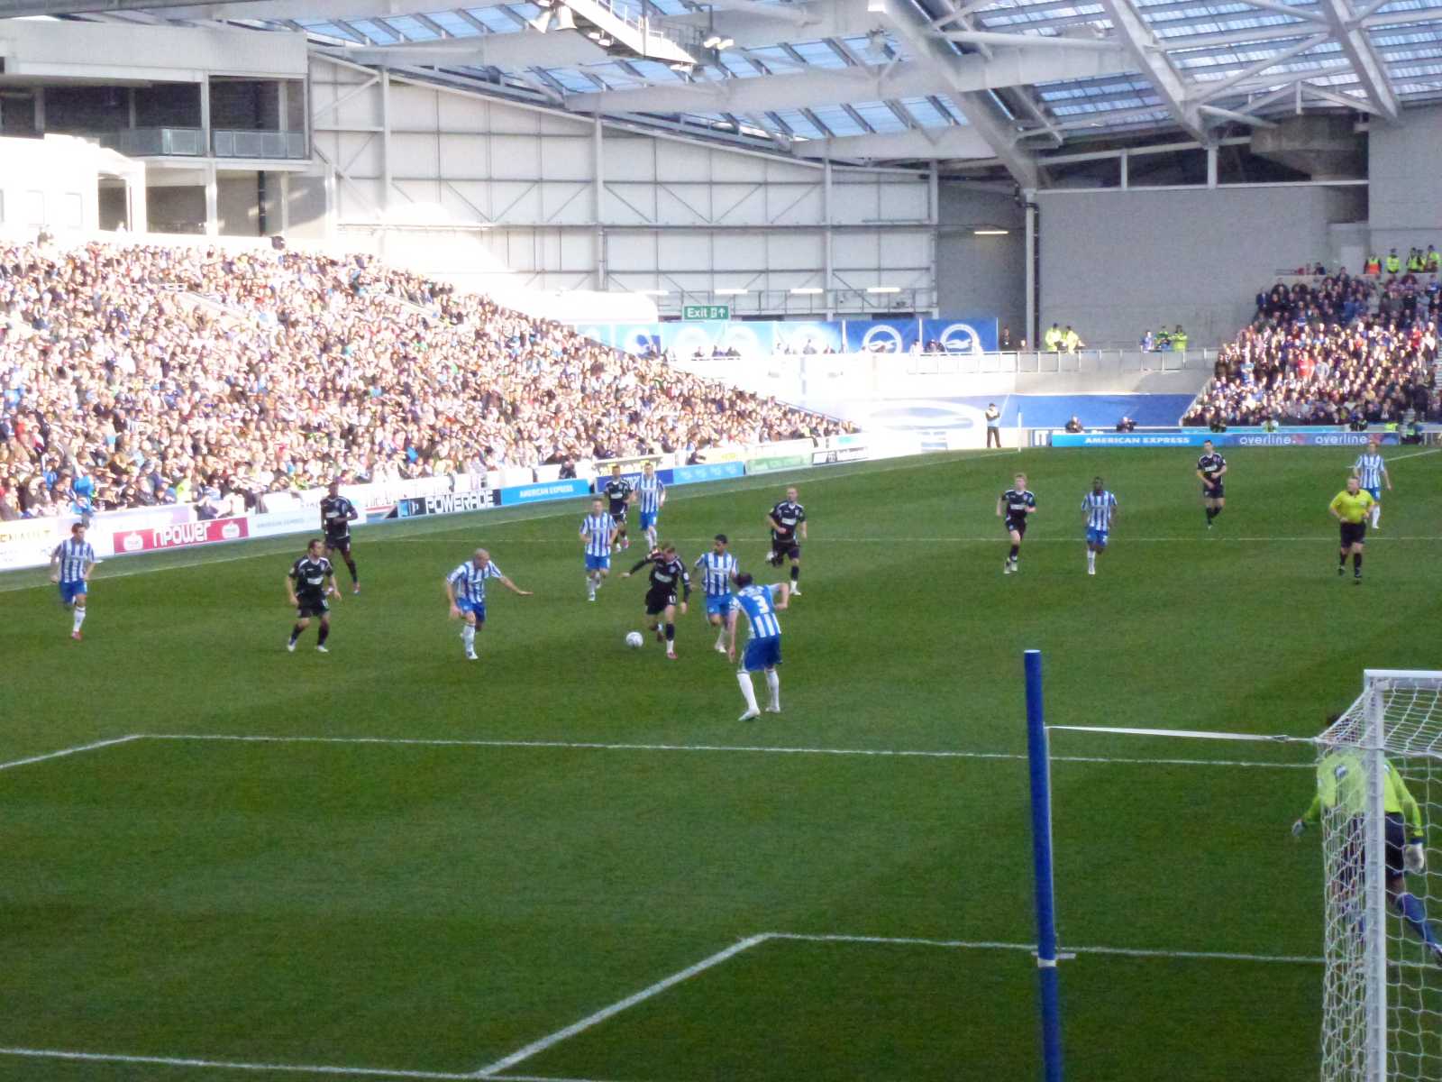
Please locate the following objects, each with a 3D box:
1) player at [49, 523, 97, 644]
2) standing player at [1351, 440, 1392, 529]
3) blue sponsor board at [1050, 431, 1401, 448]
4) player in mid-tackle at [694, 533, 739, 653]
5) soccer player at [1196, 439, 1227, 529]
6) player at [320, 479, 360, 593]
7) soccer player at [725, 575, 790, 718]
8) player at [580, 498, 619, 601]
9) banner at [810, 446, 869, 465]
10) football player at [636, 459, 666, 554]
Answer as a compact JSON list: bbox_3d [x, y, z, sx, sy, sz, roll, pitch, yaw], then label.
[{"bbox_3d":[-9.600,0.593,54.945,0.650,1.736,0.750,-1,4,-14],"label":"player"},{"bbox_3d":[13.724,-1.169,78.139,0.800,1.861,0.500,0,3,13],"label":"standing player"},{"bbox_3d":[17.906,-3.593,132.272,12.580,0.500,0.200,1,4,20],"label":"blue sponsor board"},{"bbox_3d":[-0.062,0.719,50.901,0.620,1.624,0.750,0,3,12],"label":"player in mid-tackle"},{"bbox_3d":[10.512,-1.216,79.476,0.630,1.898,0.600,0,4,18],"label":"soccer player"},{"bbox_3d":[-6.568,-0.065,63.954,0.650,1.907,0.650,1,4,30],"label":"player"},{"bbox_3d":[0.428,1.208,42.082,0.700,1.662,0.680,-2,4,-30],"label":"soccer player"},{"bbox_3d":[-2.000,0.144,60.949,0.650,1.680,0.700,-1,3,0],"label":"player"},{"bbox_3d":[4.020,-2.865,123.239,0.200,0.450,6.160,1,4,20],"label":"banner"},{"bbox_3d":[-1.400,-0.677,74.316,0.610,1.807,0.650,-1,3,-5],"label":"football player"}]

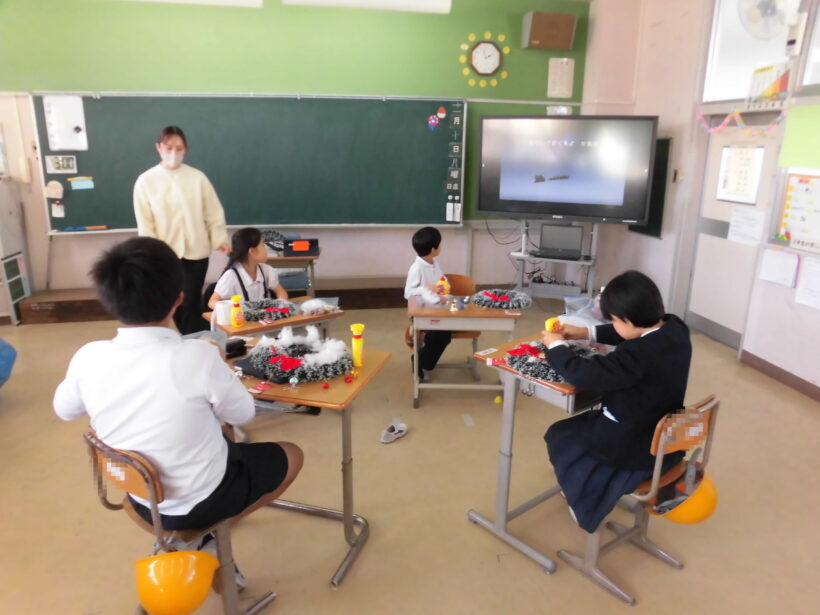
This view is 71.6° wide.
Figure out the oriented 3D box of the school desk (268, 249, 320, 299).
[{"bbox_3d":[-0.970,-0.119,4.609,0.630,0.660,0.440,-2,16,-8],"label":"school desk"}]

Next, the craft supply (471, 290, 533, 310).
[{"bbox_3d":[0.550,-0.048,3.388,0.350,0.080,0.350,1,15,4],"label":"craft supply"}]

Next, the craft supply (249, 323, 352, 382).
[{"bbox_3d":[-0.376,0.153,1.954,0.350,0.125,0.340,0,16,0],"label":"craft supply"}]

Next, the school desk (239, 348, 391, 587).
[{"bbox_3d":[-0.438,0.558,2.083,0.640,0.720,0.450,4,16,14],"label":"school desk"}]

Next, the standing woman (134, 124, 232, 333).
[{"bbox_3d":[-1.320,-0.229,3.356,0.550,1.600,0.340,-6,16,-22],"label":"standing woman"}]

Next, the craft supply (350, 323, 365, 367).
[{"bbox_3d":[-0.189,0.134,2.049,0.045,0.160,0.058,6,16,20],"label":"craft supply"}]

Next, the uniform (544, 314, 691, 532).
[{"bbox_3d":[0.714,0.379,1.934,0.430,0.670,0.430,-11,19,-35],"label":"uniform"}]

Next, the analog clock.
[{"bbox_3d":[0.740,-2.400,5.446,0.330,0.325,0.050,-3,15,-11],"label":"analog clock"}]

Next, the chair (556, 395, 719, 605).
[{"bbox_3d":[0.762,0.595,2.008,0.370,0.700,0.430,-12,20,-36],"label":"chair"}]

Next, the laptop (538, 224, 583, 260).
[{"bbox_3d":[1.352,-0.571,5.060,0.365,0.235,0.290,5,16,17],"label":"laptop"}]

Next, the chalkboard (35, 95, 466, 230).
[{"bbox_3d":[-1.355,-1.310,5.276,3.826,1.202,0.090,-2,16,-9],"label":"chalkboard"}]

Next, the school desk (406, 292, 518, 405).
[{"bbox_3d":[0.325,0.267,3.488,0.645,0.580,0.450,1,15,5],"label":"school desk"}]

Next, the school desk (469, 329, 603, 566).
[{"bbox_3d":[0.611,0.515,2.263,0.630,0.715,0.440,-14,21,-41],"label":"school desk"}]

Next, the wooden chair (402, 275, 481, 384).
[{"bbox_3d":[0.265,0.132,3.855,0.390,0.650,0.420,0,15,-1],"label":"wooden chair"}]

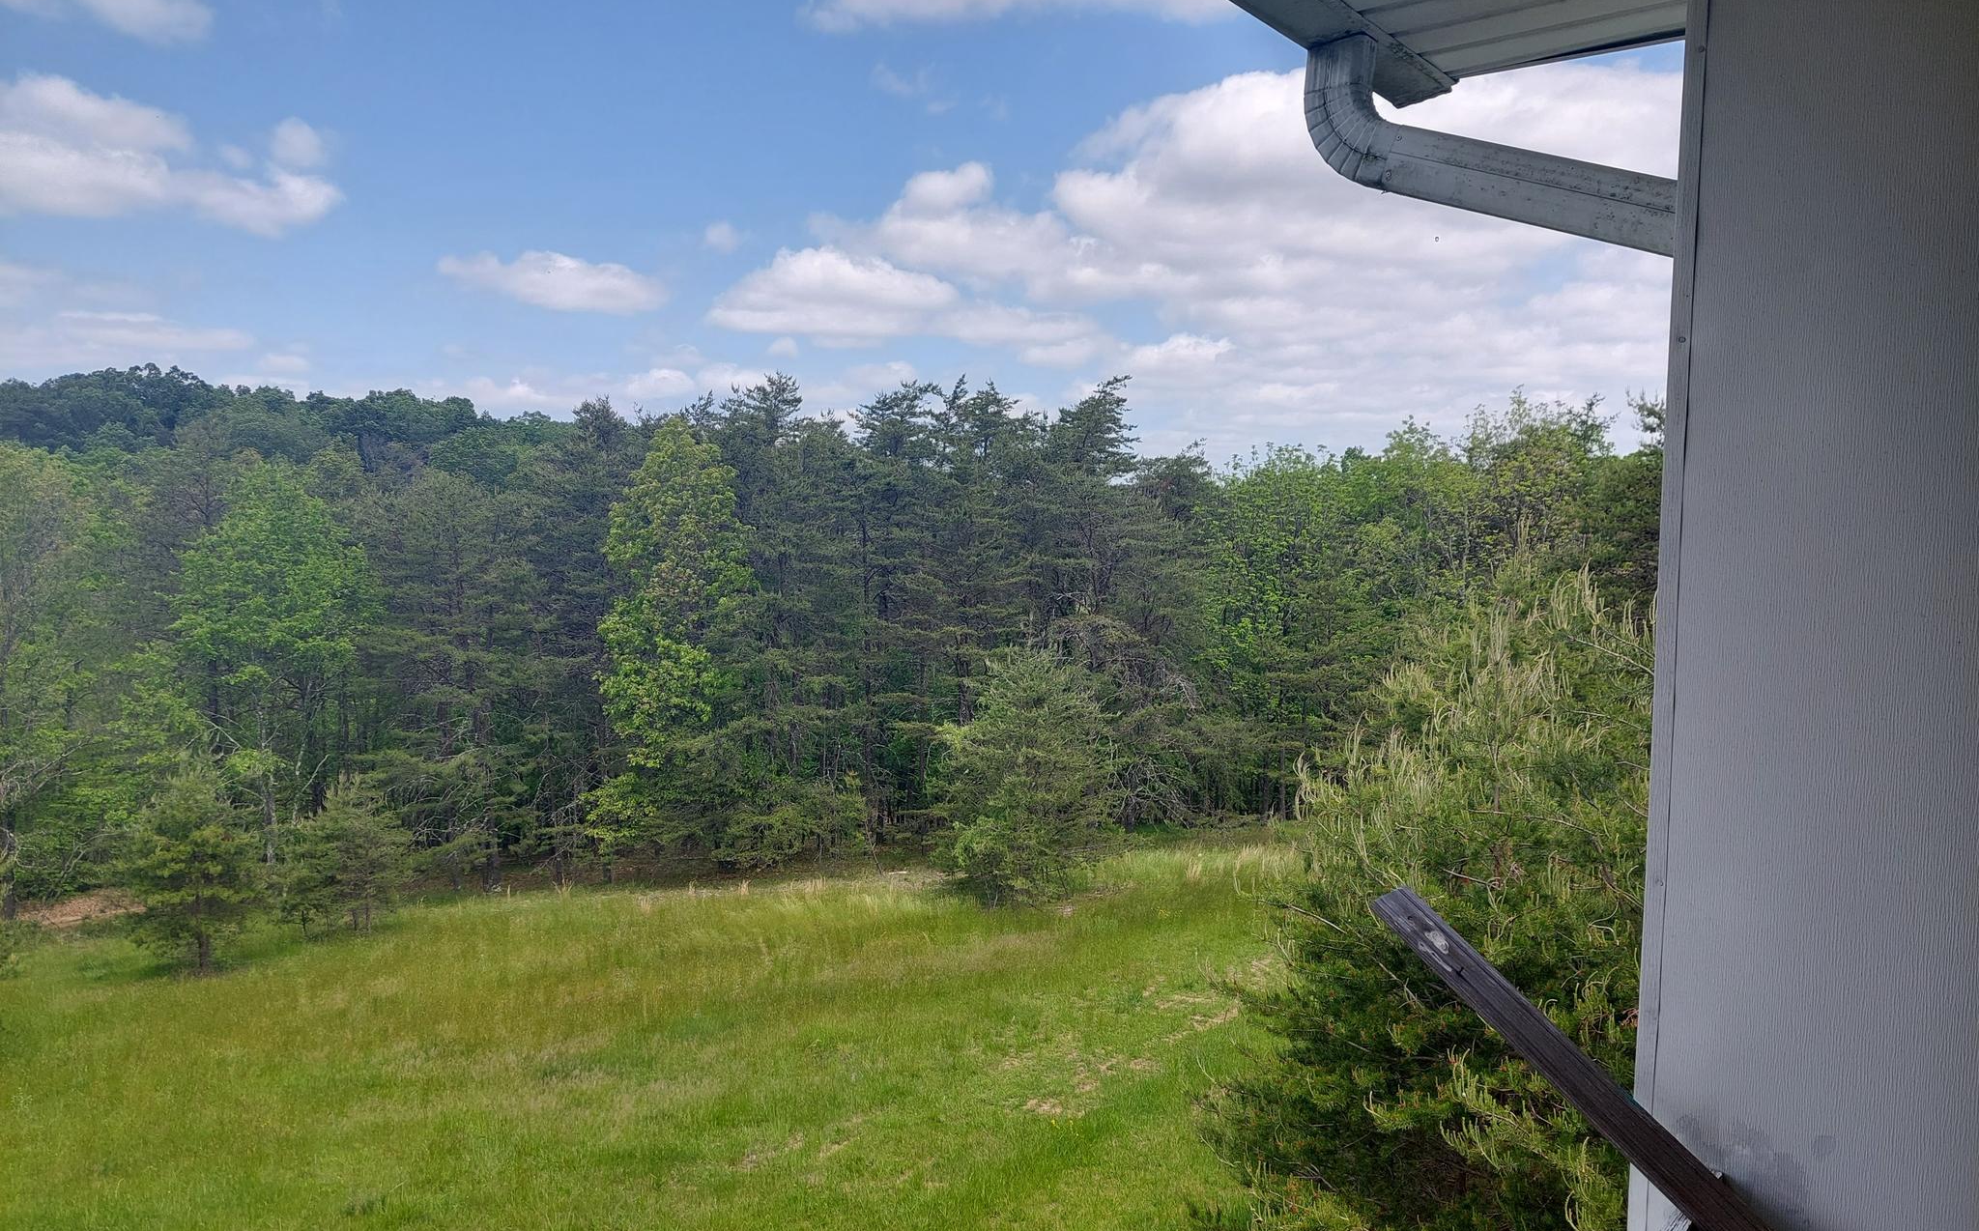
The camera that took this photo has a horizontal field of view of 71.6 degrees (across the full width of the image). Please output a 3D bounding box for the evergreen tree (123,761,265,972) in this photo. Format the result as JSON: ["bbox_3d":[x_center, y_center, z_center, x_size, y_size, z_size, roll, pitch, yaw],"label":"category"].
[{"bbox_3d":[-12.750,4.040,22.000,2.150,3.400,2.150,0,5,0],"label":"evergreen tree"}]

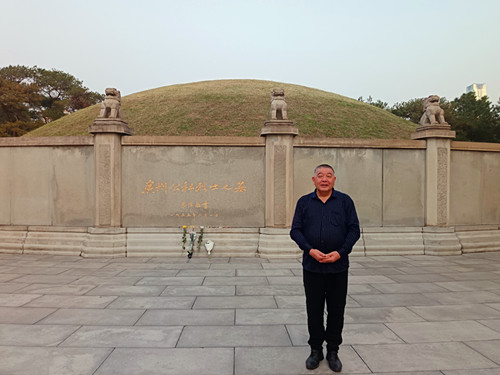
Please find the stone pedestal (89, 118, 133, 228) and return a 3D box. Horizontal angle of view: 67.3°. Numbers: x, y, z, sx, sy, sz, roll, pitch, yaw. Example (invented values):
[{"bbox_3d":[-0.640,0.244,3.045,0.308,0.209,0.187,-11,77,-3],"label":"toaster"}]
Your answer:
[{"bbox_3d":[-2.949,-0.311,8.017,0.762,2.252,0.570,0,1,5],"label":"stone pedestal"}]

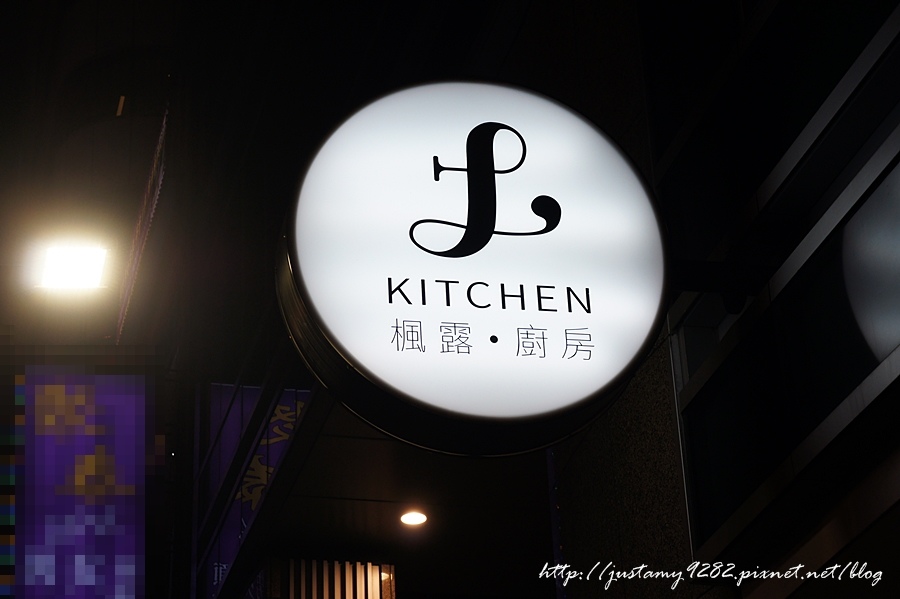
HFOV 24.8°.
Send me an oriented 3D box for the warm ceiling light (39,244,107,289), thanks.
[{"bbox_3d":[-1.995,-0.190,10.870,0.310,0.080,0.350,5,-29,-14],"label":"warm ceiling light"}]

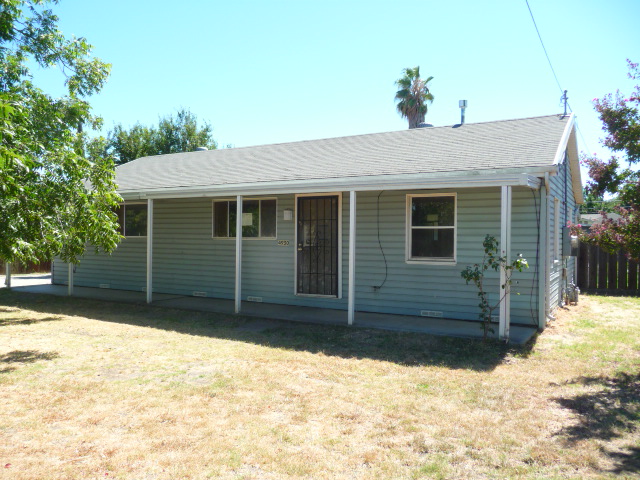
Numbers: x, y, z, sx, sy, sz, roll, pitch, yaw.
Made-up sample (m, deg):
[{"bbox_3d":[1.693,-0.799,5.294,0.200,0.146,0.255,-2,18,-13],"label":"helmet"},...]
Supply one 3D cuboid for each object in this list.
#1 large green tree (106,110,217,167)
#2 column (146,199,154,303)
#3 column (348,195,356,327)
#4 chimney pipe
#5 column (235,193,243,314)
[{"bbox_3d":[-8.481,-2.873,28.003,6.200,8.478,6.000,1,0,30],"label":"large green tree"},{"bbox_3d":[-3.688,0.245,11.252,0.079,2.244,0.079,1,0,30],"label":"column"},{"bbox_3d":[0.551,0.299,8.777,0.079,2.250,0.079,1,0,30],"label":"column"},{"bbox_3d":[3.552,-3.156,12.815,0.199,0.599,0.199,1,0,30],"label":"chimney pipe"},{"bbox_3d":[-1.558,0.275,10.009,0.079,2.255,0.079,1,0,30],"label":"column"}]

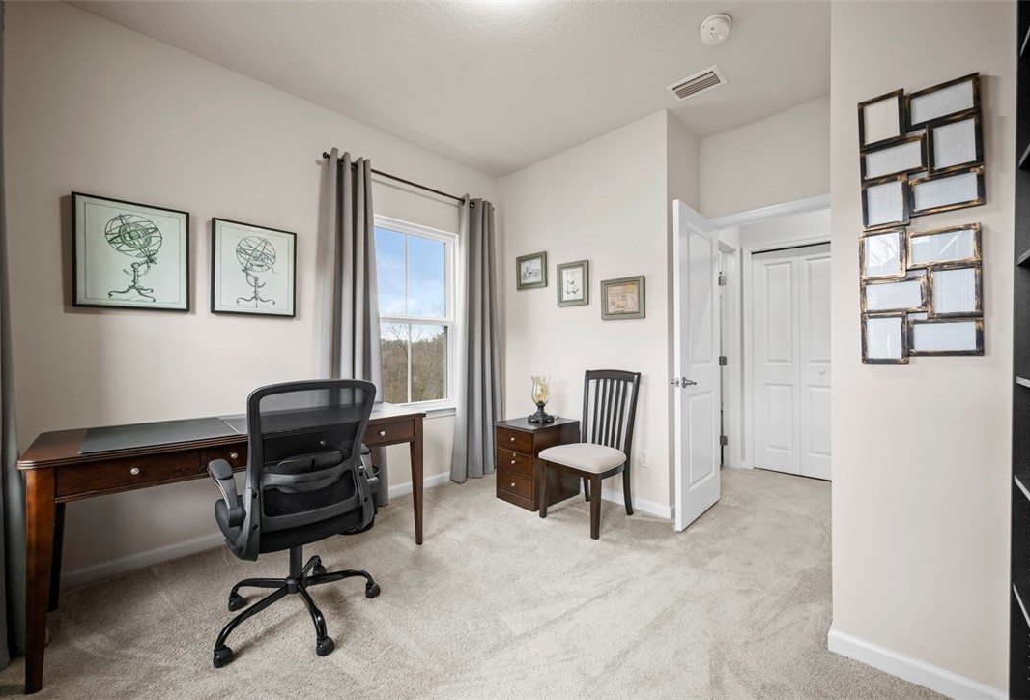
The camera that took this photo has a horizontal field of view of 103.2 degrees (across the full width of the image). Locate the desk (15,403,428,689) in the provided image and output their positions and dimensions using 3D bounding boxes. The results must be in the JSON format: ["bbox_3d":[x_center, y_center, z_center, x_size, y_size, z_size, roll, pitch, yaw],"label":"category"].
[{"bbox_3d":[-1.313,0.748,2.104,0.711,0.765,1.527,0,0,45],"label":"desk"}]

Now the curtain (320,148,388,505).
[{"bbox_3d":[-1.099,-0.093,2.795,0.150,2.420,0.480,0,0,44],"label":"curtain"}]

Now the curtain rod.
[{"bbox_3d":[-0.739,-1.272,3.183,0.060,0.045,1.480,0,0,44],"label":"curtain rod"}]

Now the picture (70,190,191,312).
[{"bbox_3d":[-1.907,-0.465,2.051,0.025,0.530,0.430,0,0,44],"label":"picture"}]

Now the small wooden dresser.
[{"bbox_3d":[0.176,0.838,3.140,0.510,0.573,0.425,0,0,-43],"label":"small wooden dresser"}]

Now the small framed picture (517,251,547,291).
[{"bbox_3d":[0.152,-0.688,3.603,0.345,0.300,0.025,0,0,44],"label":"small framed picture"}]

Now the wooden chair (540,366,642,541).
[{"bbox_3d":[0.510,0.637,2.763,0.480,0.970,0.570,0,0,44],"label":"wooden chair"}]

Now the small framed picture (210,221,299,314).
[{"bbox_3d":[-1.540,-0.466,2.429,0.025,0.530,0.430,0,0,44],"label":"small framed picture"}]

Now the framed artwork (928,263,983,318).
[{"bbox_3d":[1.393,-0.183,1.294,0.116,0.166,0.020,0,0,44],"label":"framed artwork"}]

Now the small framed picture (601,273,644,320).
[{"bbox_3d":[0.779,-0.366,2.952,0.342,0.310,0.030,0,0,44],"label":"small framed picture"}]

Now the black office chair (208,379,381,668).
[{"bbox_3d":[-0.922,0.621,1.729,0.640,1.016,0.660,0,0,-42],"label":"black office chair"}]

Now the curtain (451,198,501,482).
[{"bbox_3d":[-0.329,-0.093,3.588,0.150,2.420,0.500,0,0,44],"label":"curtain"}]

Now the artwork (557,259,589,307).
[{"bbox_3d":[0.463,-0.521,3.259,0.300,0.356,0.030,0,0,44],"label":"artwork"}]

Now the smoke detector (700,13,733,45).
[{"bbox_3d":[0.995,-1.596,2.025,0.140,0.050,0.140,0,0,0],"label":"smoke detector"}]

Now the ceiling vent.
[{"bbox_3d":[1.118,-1.617,2.505,0.295,0.016,0.205,0,0,44],"label":"ceiling vent"}]

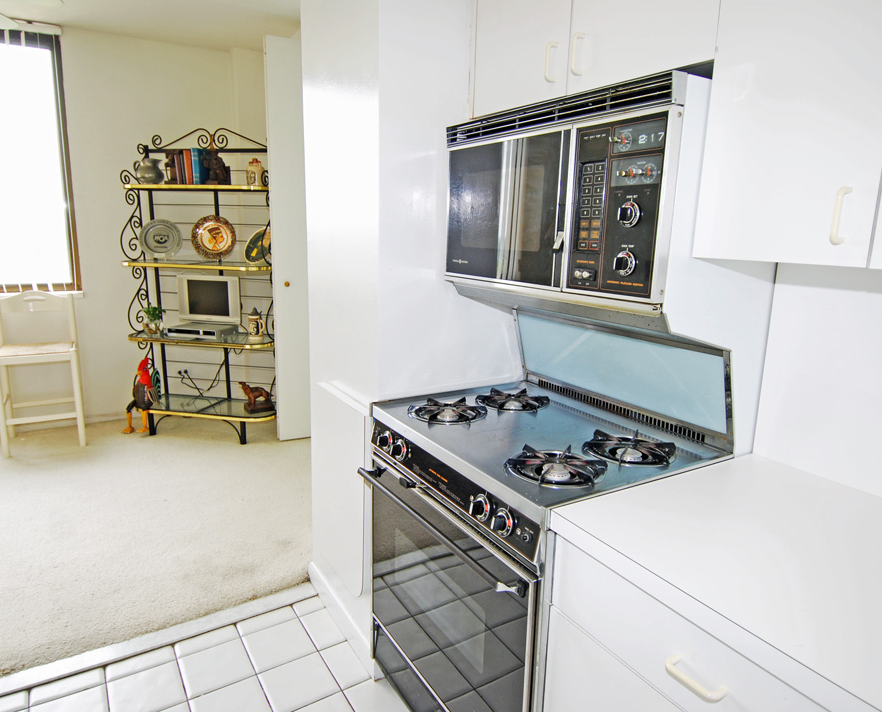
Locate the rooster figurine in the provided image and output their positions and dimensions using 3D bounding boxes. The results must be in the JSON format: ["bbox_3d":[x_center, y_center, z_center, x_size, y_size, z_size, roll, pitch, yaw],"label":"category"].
[{"bbox_3d":[-2.081,0.268,3.920,0.155,0.510,0.215,7,13,25],"label":"rooster figurine"}]

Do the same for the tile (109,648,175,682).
[{"bbox_3d":[-0.990,1.019,1.866,0.203,0.010,0.078,-6,14,-32],"label":"tile"}]

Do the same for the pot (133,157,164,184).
[{"bbox_3d":[-2.114,-1.339,4.070,0.205,0.192,0.175,4,12,9],"label":"pot"}]

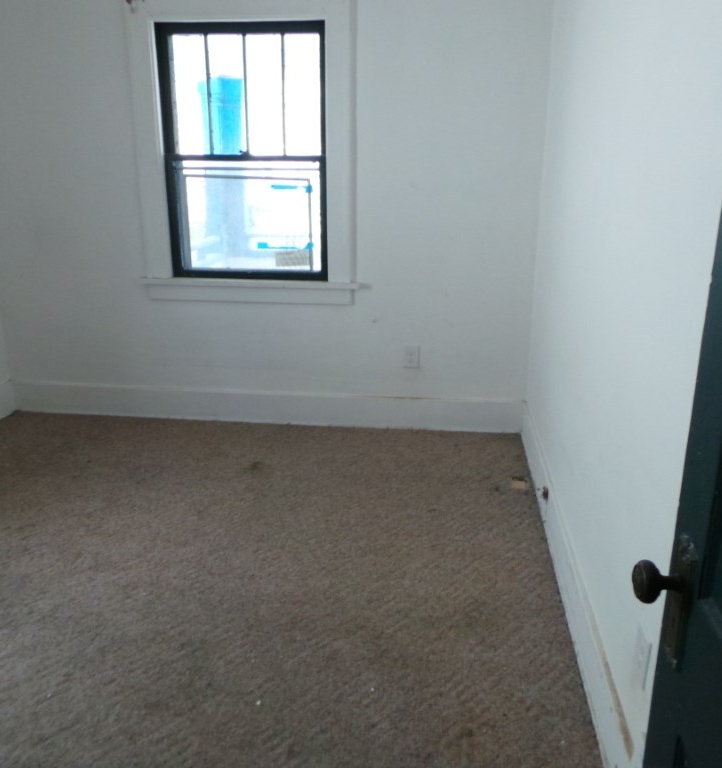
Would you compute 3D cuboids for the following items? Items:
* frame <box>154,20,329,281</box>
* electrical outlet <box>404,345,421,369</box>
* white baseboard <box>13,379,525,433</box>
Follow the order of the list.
[{"bbox_3d":[-0.588,-1.169,3.507,0.853,1.247,0.100,2,16,8],"label":"frame"},{"bbox_3d":[0.277,-0.146,3.646,0.082,0.125,0.012,2,16,8],"label":"electrical outlet"},{"bbox_3d":[-0.593,0.125,3.847,2.944,0.187,0.025,2,16,8],"label":"white baseboard"}]

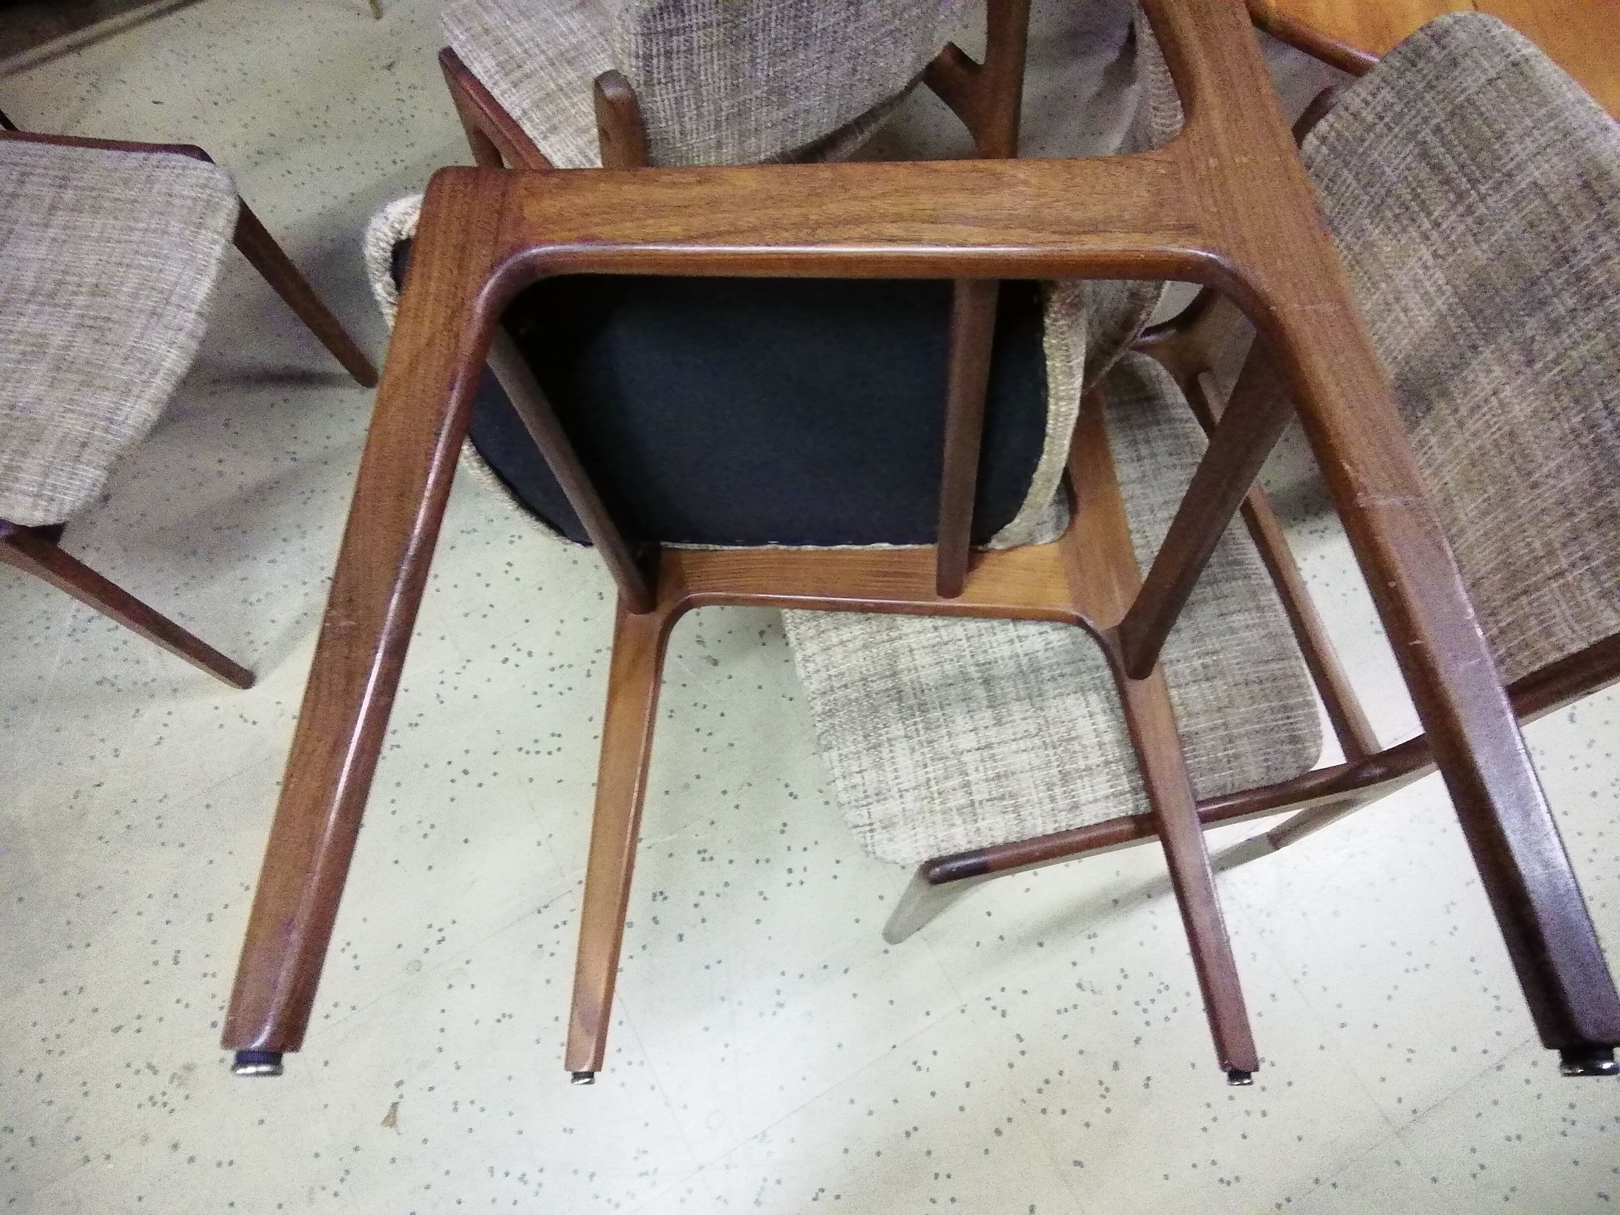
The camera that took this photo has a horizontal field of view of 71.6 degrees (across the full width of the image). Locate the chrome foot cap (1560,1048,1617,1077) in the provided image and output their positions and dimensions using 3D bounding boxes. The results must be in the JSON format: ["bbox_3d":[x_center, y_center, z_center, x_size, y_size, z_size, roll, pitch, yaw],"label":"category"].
[{"bbox_3d":[0.260,0.152,0.375,0.015,0.015,0.009,-2,67,5],"label":"chrome foot cap"}]

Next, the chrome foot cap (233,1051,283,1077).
[{"bbox_3d":[-0.202,0.167,0.411,0.016,0.016,0.009,-2,67,5],"label":"chrome foot cap"}]

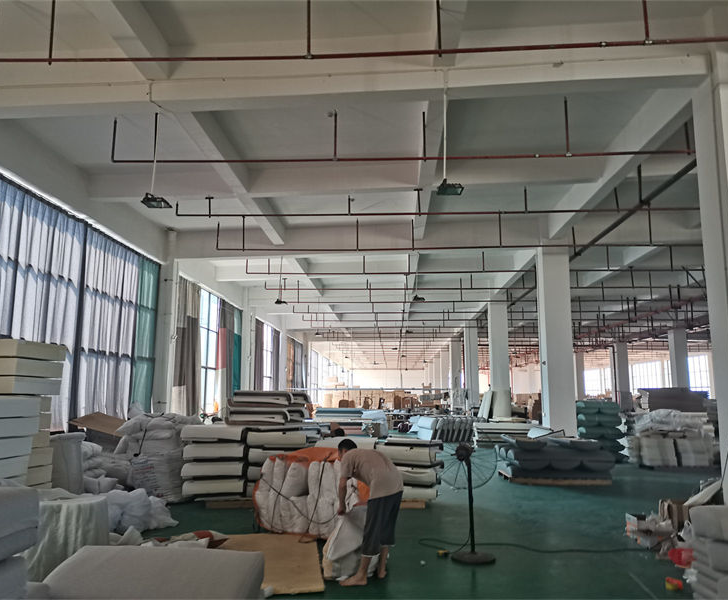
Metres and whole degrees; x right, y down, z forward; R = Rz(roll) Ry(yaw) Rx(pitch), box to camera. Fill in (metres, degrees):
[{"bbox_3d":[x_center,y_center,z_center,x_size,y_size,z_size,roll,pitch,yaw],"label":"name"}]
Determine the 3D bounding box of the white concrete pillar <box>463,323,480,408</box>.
[{"bbox_3d":[5.504,3.930,30.297,0.600,5.050,0.600,-1,-9,3],"label":"white concrete pillar"}]

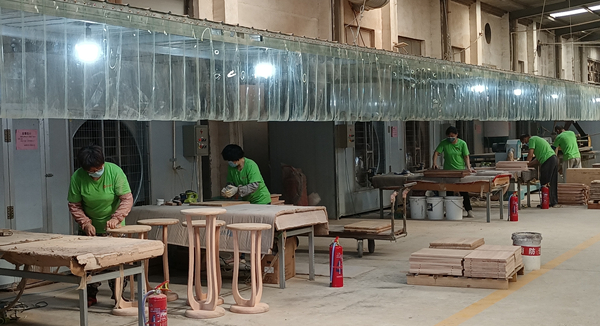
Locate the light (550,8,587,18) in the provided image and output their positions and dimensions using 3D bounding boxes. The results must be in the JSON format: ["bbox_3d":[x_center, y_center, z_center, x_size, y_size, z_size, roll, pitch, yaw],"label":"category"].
[{"bbox_3d":[8.861,-4.954,29.145,1.060,0.060,0.900,-8,-2,30],"label":"light"}]

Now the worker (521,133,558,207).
[{"bbox_3d":[4.598,0.150,17.012,0.680,1.390,0.480,-1,2,30],"label":"worker"}]

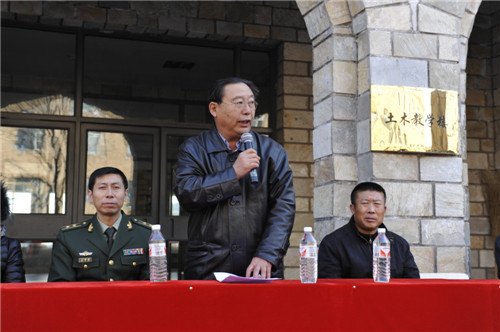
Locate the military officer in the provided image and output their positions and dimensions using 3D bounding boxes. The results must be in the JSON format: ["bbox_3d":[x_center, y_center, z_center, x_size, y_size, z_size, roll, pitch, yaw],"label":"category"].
[{"bbox_3d":[-0.661,0.631,3.371,0.540,1.295,0.720,1,-6,-9],"label":"military officer"}]

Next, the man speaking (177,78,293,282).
[{"bbox_3d":[-0.066,0.431,3.263,0.560,1.670,0.460,1,-6,-10],"label":"man speaking"}]

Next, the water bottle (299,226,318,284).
[{"bbox_3d":[0.236,0.363,2.908,0.070,0.227,0.070,1,-6,-9],"label":"water bottle"}]

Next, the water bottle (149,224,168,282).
[{"bbox_3d":[-0.361,0.343,2.840,0.070,0.227,0.070,1,-6,-9],"label":"water bottle"}]

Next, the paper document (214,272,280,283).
[{"bbox_3d":[-0.010,0.468,2.987,0.250,0.035,0.250,1,-6,-8],"label":"paper document"}]

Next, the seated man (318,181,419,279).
[{"bbox_3d":[0.576,0.671,3.367,0.530,1.215,0.720,0,-6,-4],"label":"seated man"}]

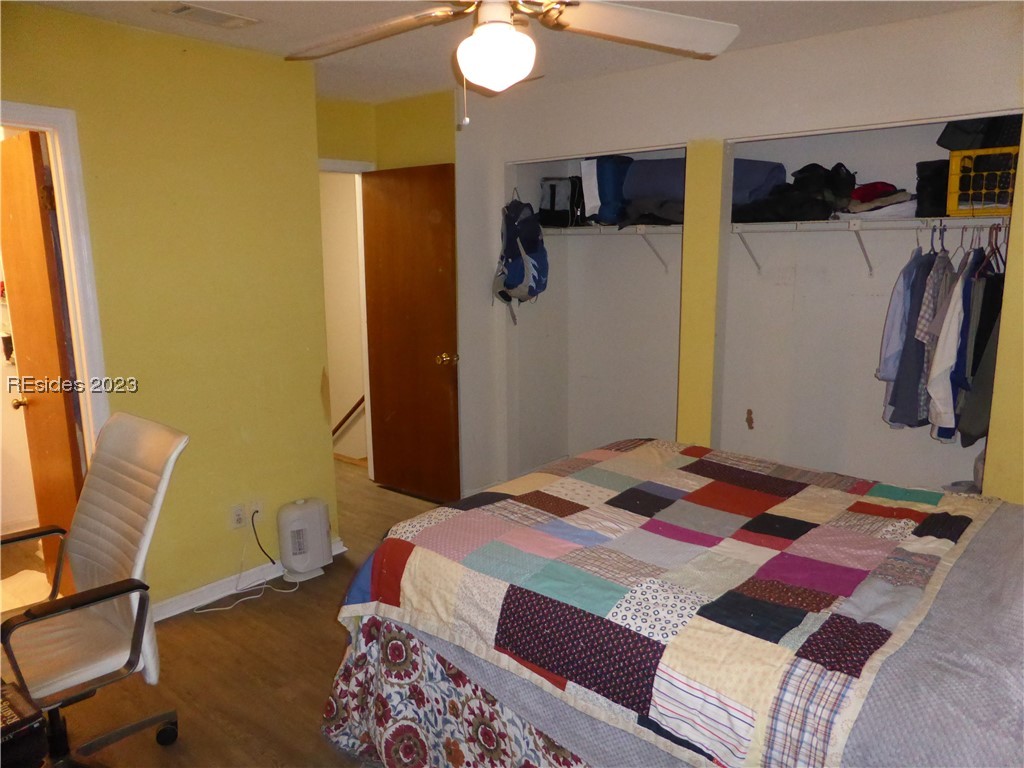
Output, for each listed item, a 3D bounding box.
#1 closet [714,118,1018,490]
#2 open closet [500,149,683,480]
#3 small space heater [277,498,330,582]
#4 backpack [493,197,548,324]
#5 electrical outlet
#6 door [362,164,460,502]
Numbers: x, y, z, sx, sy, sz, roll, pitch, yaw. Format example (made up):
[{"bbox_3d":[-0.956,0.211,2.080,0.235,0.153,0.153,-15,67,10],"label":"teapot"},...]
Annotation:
[{"bbox_3d":[1.679,-0.113,3.551,1.177,2.073,0.683,9,14,40],"label":"closet"},{"bbox_3d":[0.637,-0.275,4.449,1.199,2.073,0.683,9,14,40],"label":"open closet"},{"bbox_3d":[-1.019,0.758,3.640,0.166,0.369,0.211,10,15,43],"label":"small space heater"},{"bbox_3d":[0.074,-0.769,4.479,0.281,0.663,0.216,-10,15,-42],"label":"backpack"},{"bbox_3d":[-1.276,0.619,3.457,0.009,0.115,0.071,9,14,40],"label":"electrical outlet"},{"bbox_3d":[-0.619,-0.302,4.649,0.713,2.031,0.040,6,13,32],"label":"door"}]

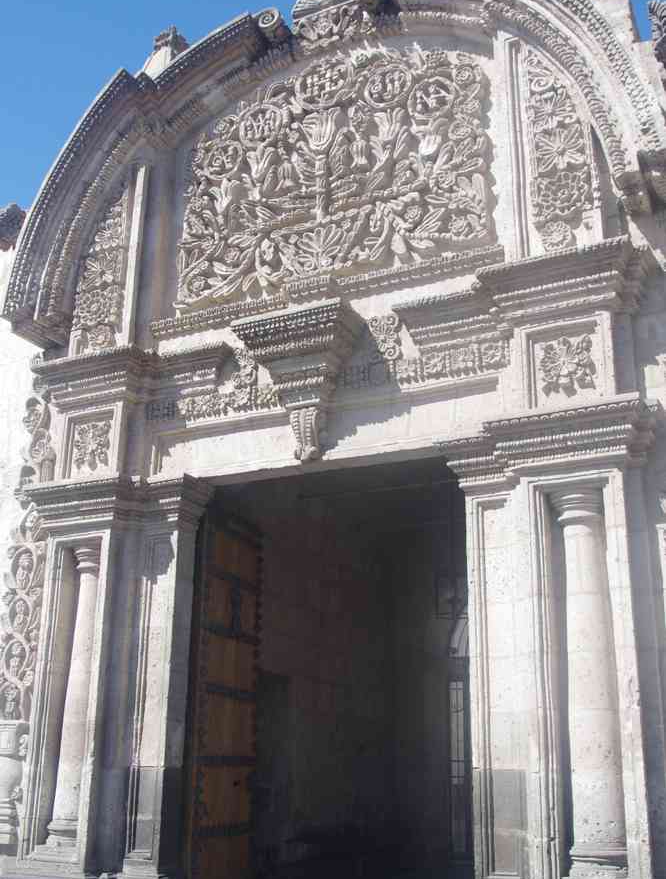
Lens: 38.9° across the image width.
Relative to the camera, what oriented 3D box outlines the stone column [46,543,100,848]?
[{"bbox_3d":[-2.170,2.168,8.325,0.449,2.561,0.403,-8,-19,27],"label":"stone column"}]

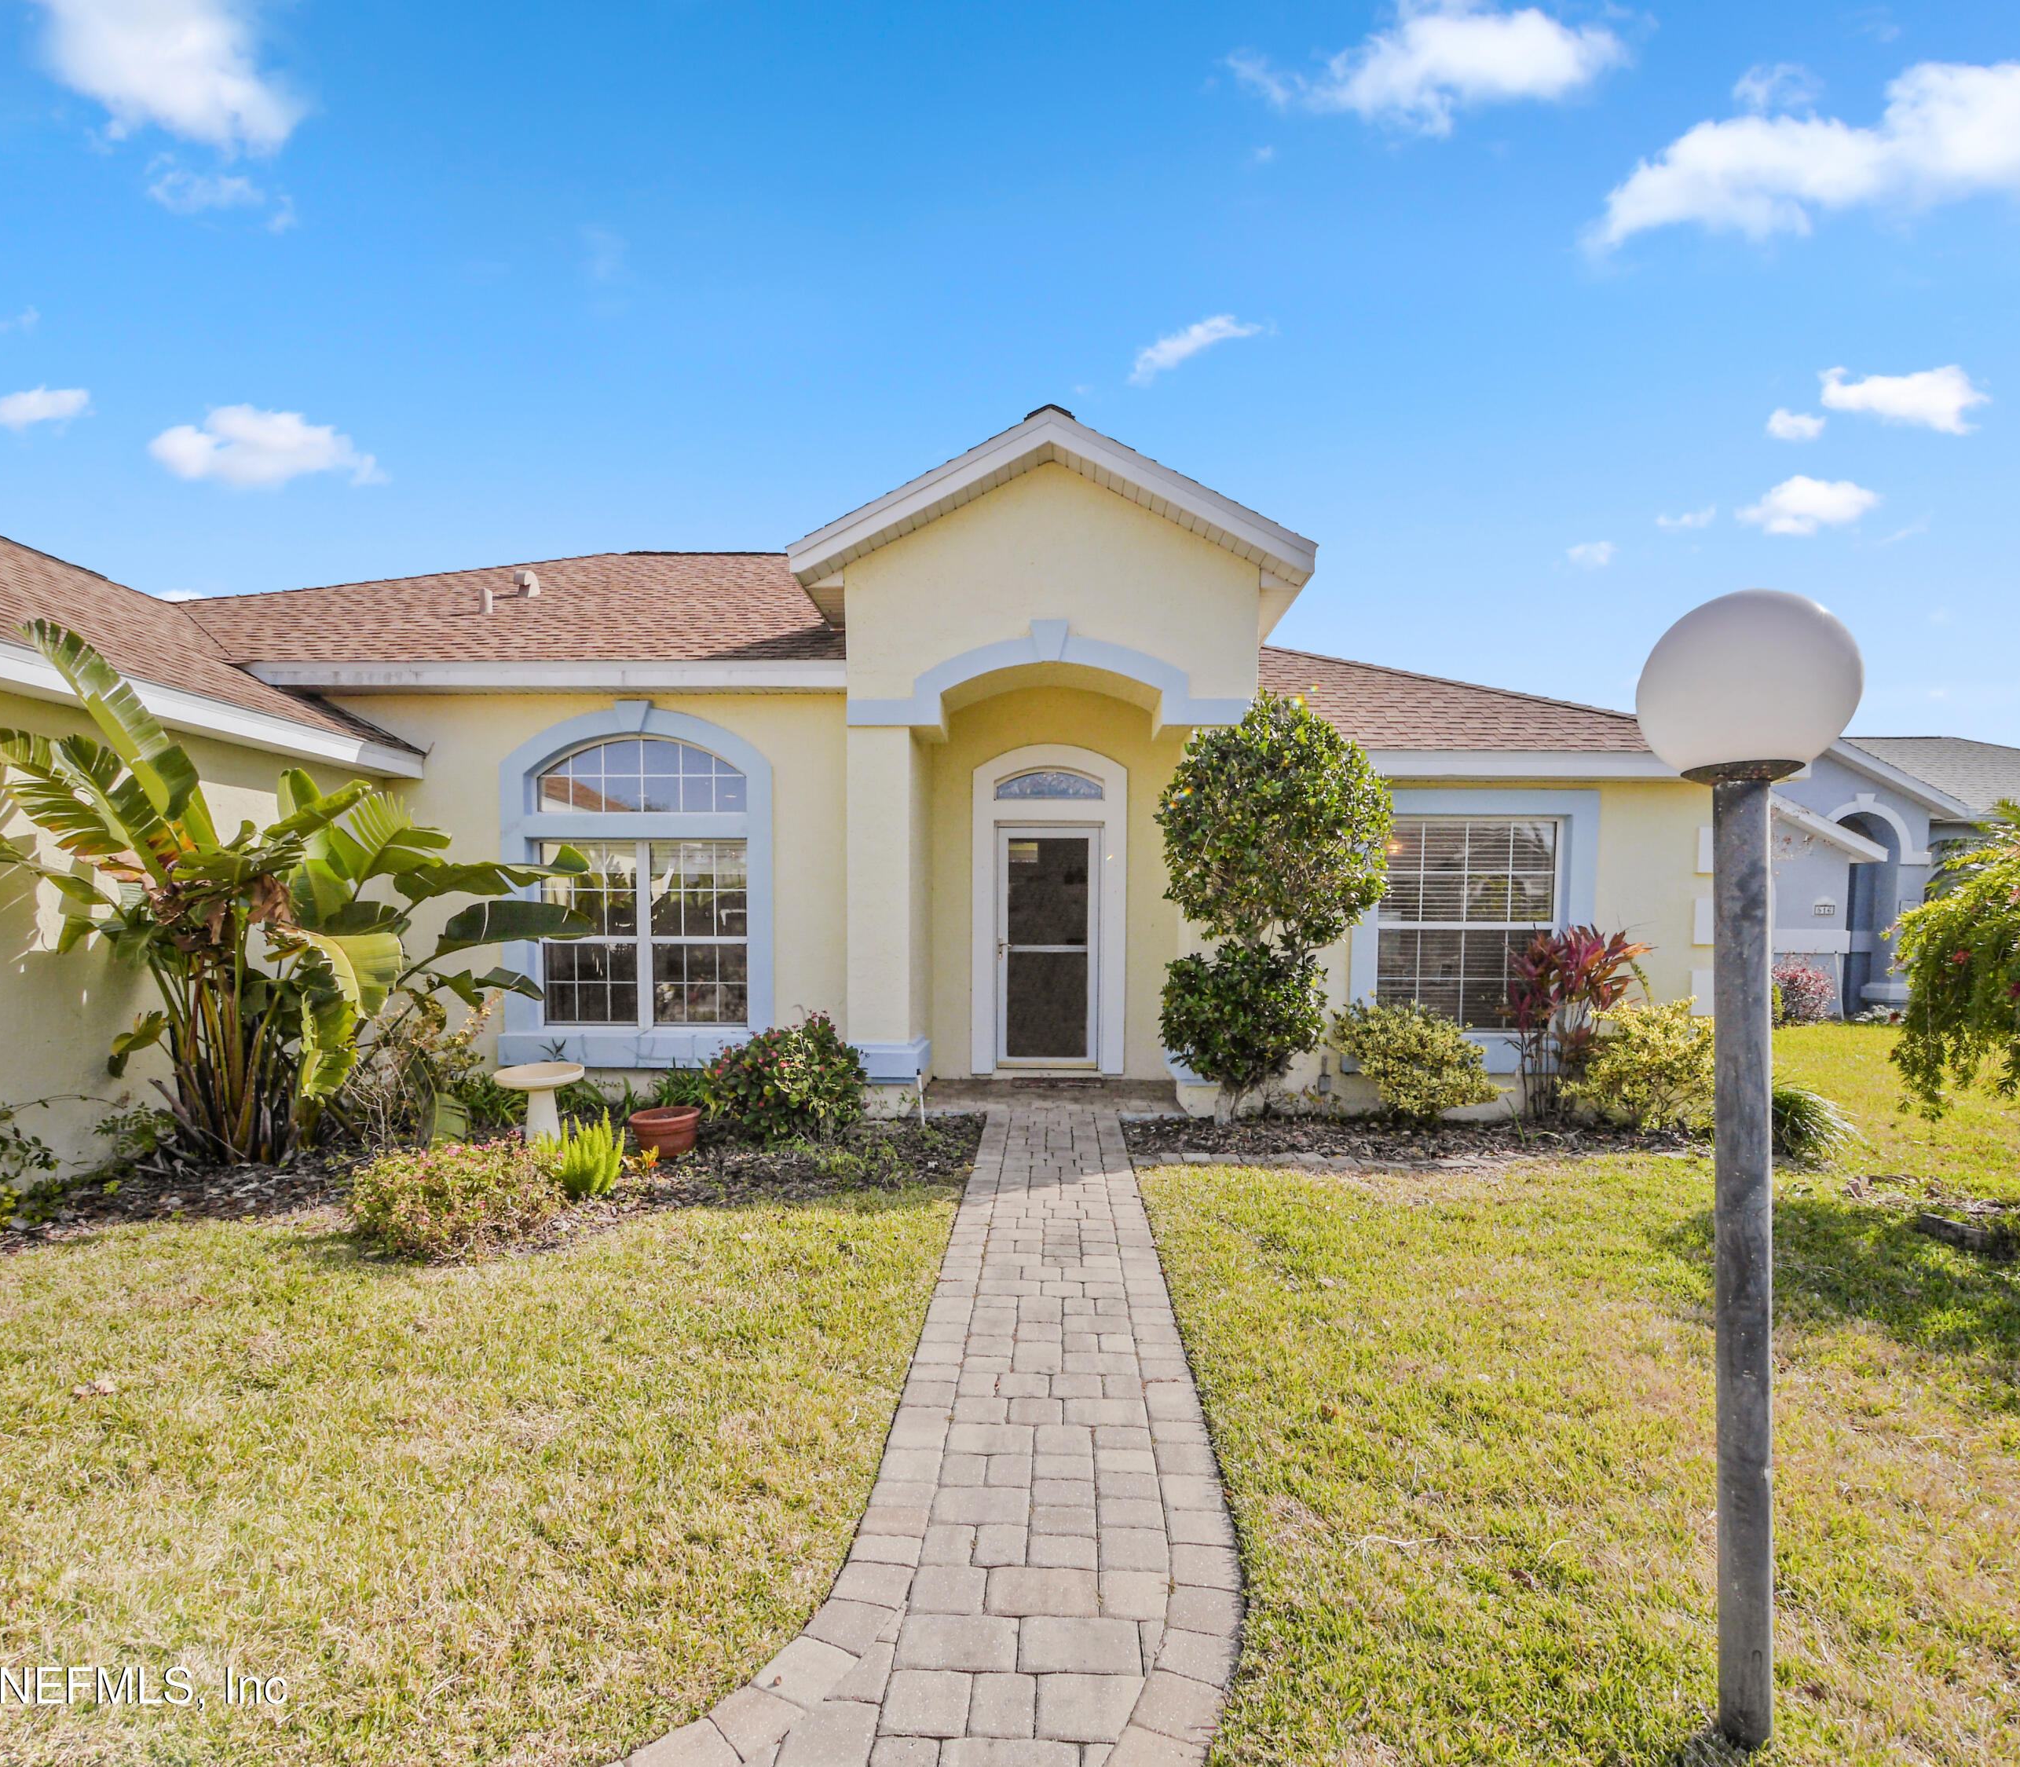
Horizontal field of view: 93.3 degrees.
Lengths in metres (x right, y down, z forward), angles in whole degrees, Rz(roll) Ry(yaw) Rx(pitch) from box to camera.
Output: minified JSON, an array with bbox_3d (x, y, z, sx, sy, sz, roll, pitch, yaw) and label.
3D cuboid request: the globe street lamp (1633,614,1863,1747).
[{"bbox_3d":[1.277,0.487,1.660,0.312,1.980,0.312,0,-1,0],"label":"globe street lamp"}]

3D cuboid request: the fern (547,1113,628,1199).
[{"bbox_3d":[-2.120,1.315,4.740,0.410,0.385,0.390,0,-1,0],"label":"fern"}]

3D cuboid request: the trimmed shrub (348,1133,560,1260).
[{"bbox_3d":[-2.480,1.305,4.260,0.860,0.420,0.780,0,-1,0],"label":"trimmed shrub"}]

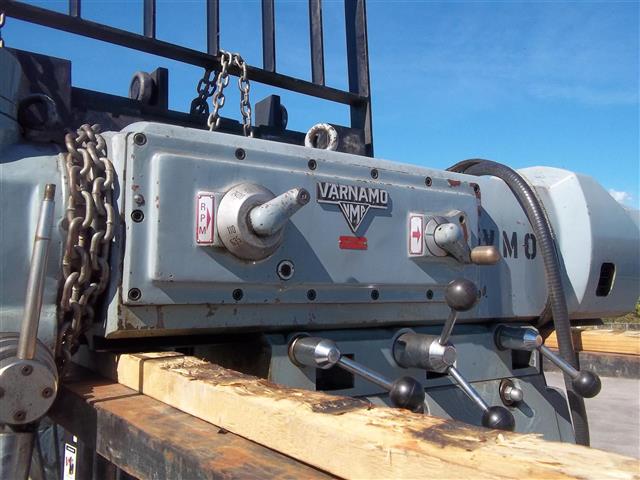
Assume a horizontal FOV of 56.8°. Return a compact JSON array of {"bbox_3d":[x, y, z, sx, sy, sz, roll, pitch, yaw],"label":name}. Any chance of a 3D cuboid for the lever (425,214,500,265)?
[{"bbox_3d":[0.237,-0.002,0.973,0.085,0.084,0.102,4,-6,-34],"label":"lever"}]

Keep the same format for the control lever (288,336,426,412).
[{"bbox_3d":[0.047,0.188,0.834,0.166,0.105,0.143,4,-6,-34],"label":"control lever"}]

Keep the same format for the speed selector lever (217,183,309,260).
[{"bbox_3d":[-0.073,-0.026,0.780,0.106,0.104,0.075,4,-6,-34],"label":"speed selector lever"}]

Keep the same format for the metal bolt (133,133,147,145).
[{"bbox_3d":[-0.229,-0.128,0.751,0.017,0.017,0.010,4,-6,-34],"label":"metal bolt"}]

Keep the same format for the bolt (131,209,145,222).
[{"bbox_3d":[-0.229,-0.030,0.743,0.017,0.017,0.010,4,-6,-34],"label":"bolt"}]

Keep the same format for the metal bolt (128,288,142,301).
[{"bbox_3d":[-0.229,0.067,0.734,0.017,0.017,0.010,4,-6,-34],"label":"metal bolt"}]

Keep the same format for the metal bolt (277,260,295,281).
[{"bbox_3d":[-0.049,0.043,0.842,0.026,0.026,0.010,4,-6,-34],"label":"metal bolt"}]

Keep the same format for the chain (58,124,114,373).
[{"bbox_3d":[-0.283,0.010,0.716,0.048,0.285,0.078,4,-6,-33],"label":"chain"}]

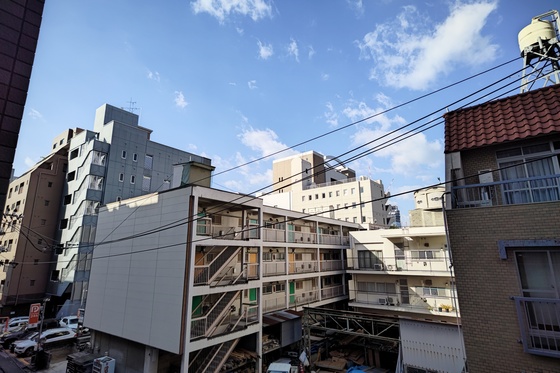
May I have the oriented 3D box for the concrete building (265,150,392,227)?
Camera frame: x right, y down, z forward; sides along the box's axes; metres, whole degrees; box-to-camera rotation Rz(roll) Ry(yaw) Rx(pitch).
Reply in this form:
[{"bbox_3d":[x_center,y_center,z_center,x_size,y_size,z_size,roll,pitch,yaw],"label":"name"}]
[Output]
[{"bbox_3d":[13.208,8.354,81.220,34.000,38.000,15.500,-11,-17,38],"label":"concrete building"}]

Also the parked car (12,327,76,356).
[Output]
[{"bbox_3d":[-21.688,14.395,26.071,1.820,1.620,4.480,-11,-17,36],"label":"parked car"}]

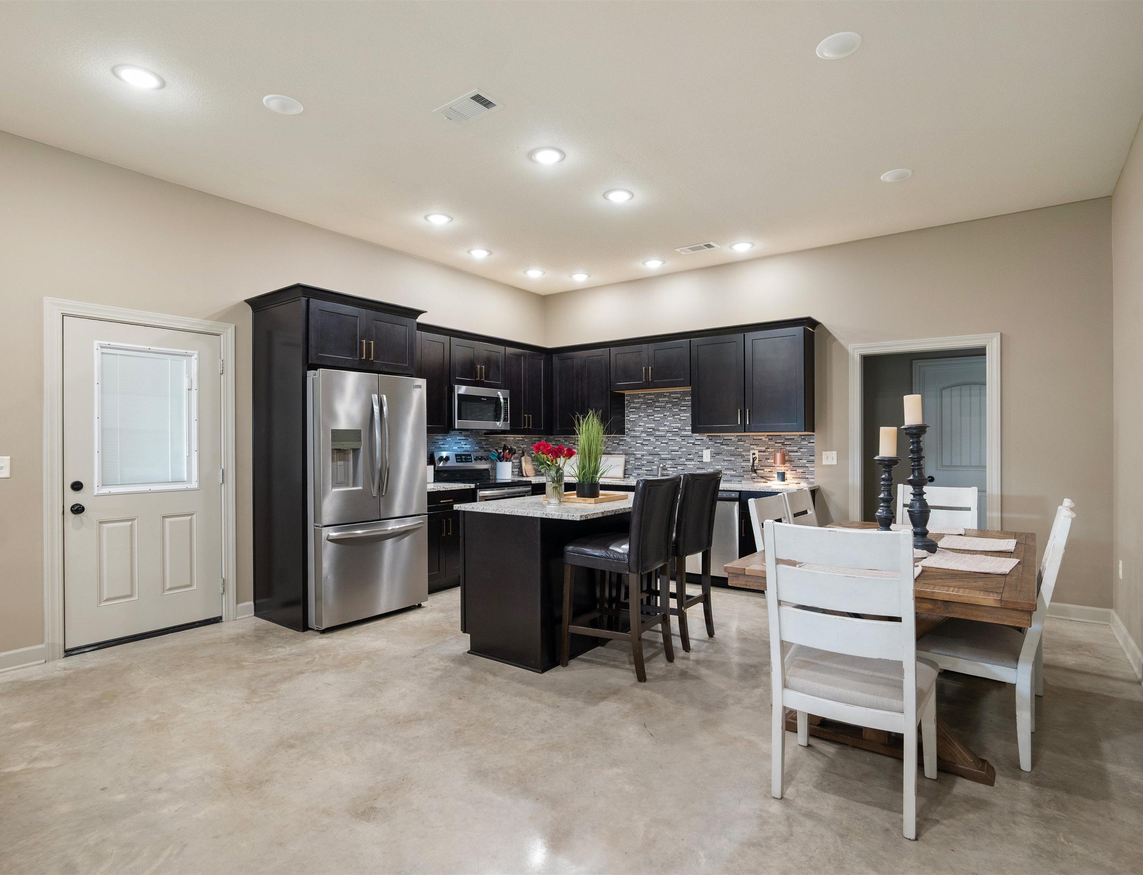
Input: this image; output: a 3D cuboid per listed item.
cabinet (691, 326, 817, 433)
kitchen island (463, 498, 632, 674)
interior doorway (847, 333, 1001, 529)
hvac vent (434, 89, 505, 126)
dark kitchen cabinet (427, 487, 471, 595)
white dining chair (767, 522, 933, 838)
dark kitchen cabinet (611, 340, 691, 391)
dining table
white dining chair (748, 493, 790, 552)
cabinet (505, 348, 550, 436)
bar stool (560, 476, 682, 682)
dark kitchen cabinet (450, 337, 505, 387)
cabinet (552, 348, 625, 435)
[{"bbox_3d":[1.730,-0.511,5.604,1.089,0.930,0.325,0,0,37],"label":"cabinet"},{"bbox_3d":[0.060,0.875,3.892,0.945,0.910,1.355,0,0,37],"label":"kitchen island"},{"bbox_3d":[2.863,0.261,4.781,1.060,2.134,0.150,0,0,34],"label":"interior doorway"},{"bbox_3d":[-0.544,-1.722,3.070,0.350,0.020,0.195,0,0,38],"label":"hvac vent"},{"bbox_3d":[-1.314,0.893,5.265,0.630,0.875,0.640,0,0,37],"label":"dark kitchen cabinet"},{"bbox_3d":[1.054,0.816,2.195,0.510,1.030,0.630,0,0,35],"label":"white dining chair"},{"bbox_3d":[0.876,-0.703,5.923,0.900,0.455,0.335,0,0,36],"label":"dark kitchen cabinet"},{"bbox_3d":[1.681,0.946,2.983,1.080,0.768,1.820,0,0,38],"label":"dining table"},{"bbox_3d":[1.252,0.825,2.960,0.600,1.010,0.470,0,0,37],"label":"white dining chair"},{"bbox_3d":[-0.599,-0.511,6.474,0.325,0.930,0.685,0,0,38],"label":"cabinet"},{"bbox_3d":[0.320,0.780,3.425,0.550,1.100,0.460,0,0,37],"label":"bar stool"},{"bbox_3d":[-1.028,-0.706,5.808,0.335,0.450,0.740,0,0,38],"label":"dark kitchen cabinet"},{"bbox_3d":[0.192,-0.490,6.627,0.790,0.920,0.335,0,0,37],"label":"cabinet"}]

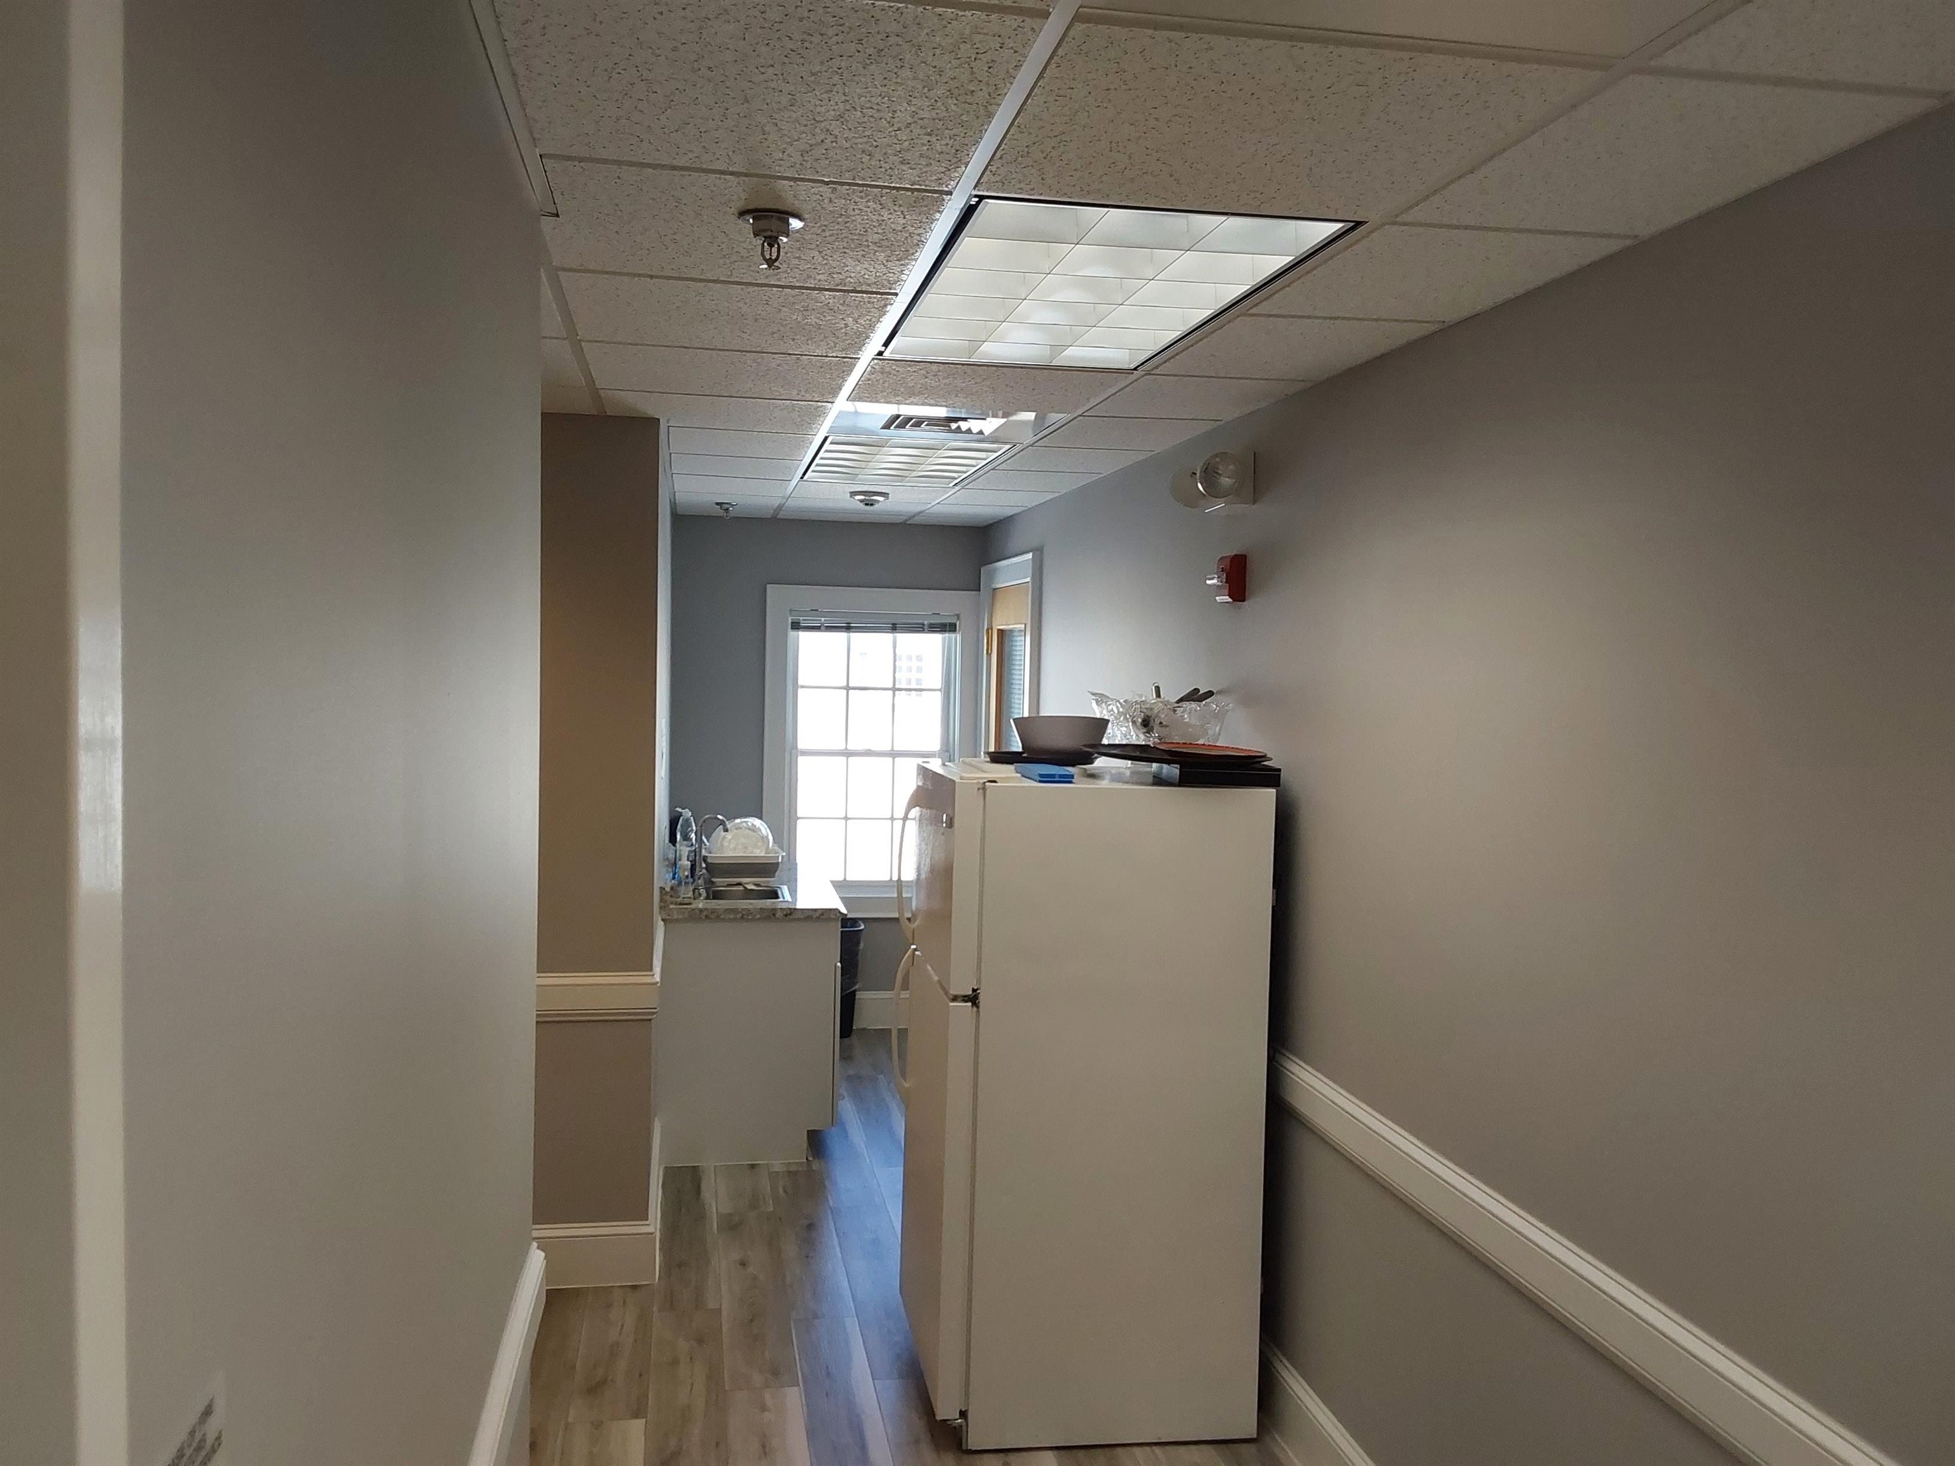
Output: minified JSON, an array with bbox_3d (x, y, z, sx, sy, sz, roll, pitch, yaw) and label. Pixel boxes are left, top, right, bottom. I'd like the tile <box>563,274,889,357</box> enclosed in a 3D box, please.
[{"bbox_3d":[-0.473,-0.802,3.019,0.602,0.022,0.602,1,3,-10],"label":"tile"}]

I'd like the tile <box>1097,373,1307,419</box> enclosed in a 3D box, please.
[{"bbox_3d":[0.506,-0.816,3.816,0.385,0.022,0.602,1,3,-10],"label":"tile"}]

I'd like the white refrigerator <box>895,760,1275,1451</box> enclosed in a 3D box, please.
[{"bbox_3d":[0.214,0.844,3.836,0.772,1.494,0.706,1,3,-9],"label":"white refrigerator"}]

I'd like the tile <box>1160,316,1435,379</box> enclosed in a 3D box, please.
[{"bbox_3d":[0.615,-0.787,3.218,0.393,0.020,0.602,1,2,-10],"label":"tile"}]

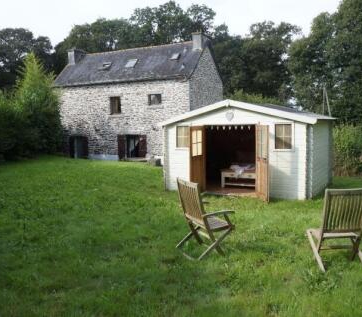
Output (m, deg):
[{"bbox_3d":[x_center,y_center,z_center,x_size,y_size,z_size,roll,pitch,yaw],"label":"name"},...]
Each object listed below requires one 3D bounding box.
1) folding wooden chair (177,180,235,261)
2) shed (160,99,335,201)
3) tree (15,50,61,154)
[{"bbox_3d":[0.286,0.701,4.302,0.570,0.905,0.560,-3,4,-27],"label":"folding wooden chair"},{"bbox_3d":[2.000,-0.409,10.394,4.295,2.442,2.859,2,6,32],"label":"shed"},{"bbox_3d":[-11.057,-4.238,27.500,3.600,7.700,3.600,-1,5,0],"label":"tree"}]

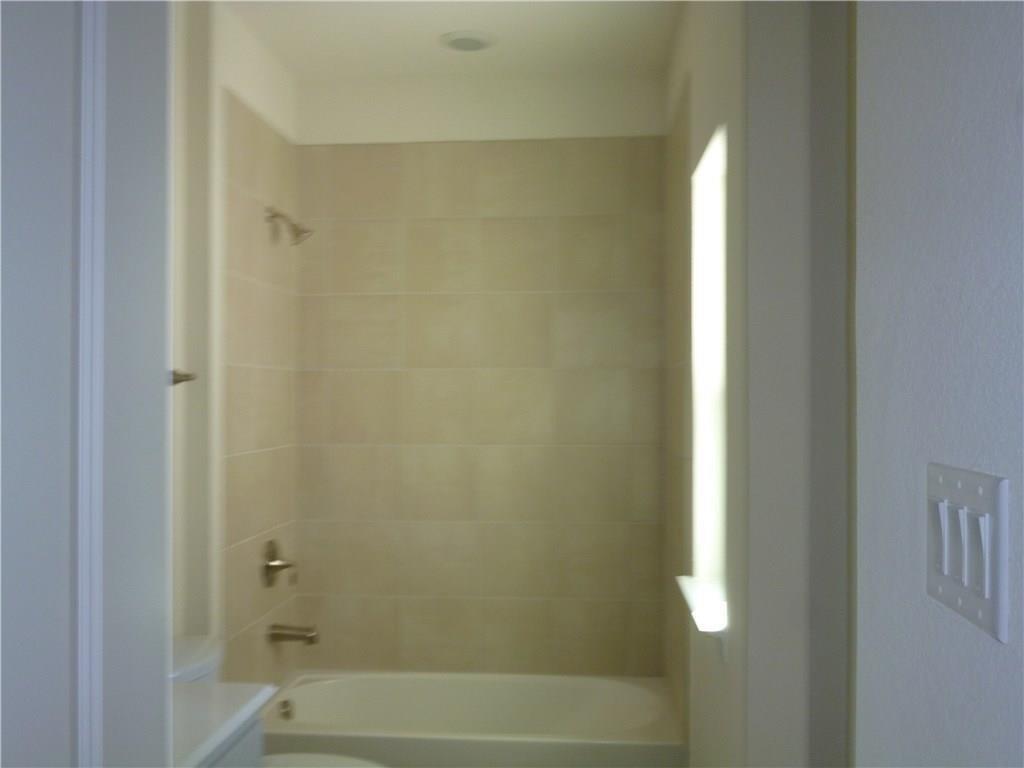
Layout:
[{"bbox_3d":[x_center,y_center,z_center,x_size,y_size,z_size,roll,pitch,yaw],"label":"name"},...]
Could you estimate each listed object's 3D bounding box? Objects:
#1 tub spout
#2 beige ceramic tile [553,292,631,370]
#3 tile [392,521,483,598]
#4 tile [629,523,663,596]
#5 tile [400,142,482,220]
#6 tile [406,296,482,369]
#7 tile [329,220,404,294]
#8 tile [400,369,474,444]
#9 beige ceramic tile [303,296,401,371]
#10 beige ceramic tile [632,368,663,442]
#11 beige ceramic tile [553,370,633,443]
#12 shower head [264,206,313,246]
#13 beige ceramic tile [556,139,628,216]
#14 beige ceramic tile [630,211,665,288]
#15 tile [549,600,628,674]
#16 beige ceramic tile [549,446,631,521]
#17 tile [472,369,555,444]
[{"bbox_3d":[-0.826,0.939,3.557,0.176,0.072,0.055,0,0,5],"label":"tub spout"},{"bbox_3d":[0.317,-0.213,3.783,0.313,0.304,0.012,0,0,5],"label":"beige ceramic tile"},{"bbox_3d":[-0.297,0.706,3.823,0.342,0.302,0.010,0,0,5],"label":"tile"},{"bbox_3d":[0.533,0.699,3.752,0.141,0.301,0.010,0,0,5],"label":"tile"},{"bbox_3d":[-0.286,-0.823,3.838,0.311,0.303,0.010,0,-1,5],"label":"tile"},{"bbox_3d":[-0.288,-0.215,3.836,0.305,0.305,0.012,0,-1,5],"label":"tile"},{"bbox_3d":[-0.591,-0.515,3.858,0.309,0.303,0.010,0,-1,5],"label":"tile"},{"bbox_3d":[-0.301,0.091,3.826,0.310,0.307,0.010,0,0,5],"label":"tile"},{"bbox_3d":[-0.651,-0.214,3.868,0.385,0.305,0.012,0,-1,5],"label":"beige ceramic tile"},{"bbox_3d":[0.535,0.093,3.755,0.130,0.293,0.010,0,0,5],"label":"beige ceramic tile"},{"bbox_3d":[0.323,0.091,3.777,0.306,0.303,0.010,0,-1,5],"label":"beige ceramic tile"},{"bbox_3d":[-0.834,-0.589,3.554,0.165,0.138,0.085,0,0,5],"label":"shower head"},{"bbox_3d":[0.323,-0.827,3.787,0.305,0.305,0.012,0,-1,5],"label":"beige ceramic tile"},{"bbox_3d":[0.534,-0.526,3.765,0.142,0.307,0.012,0,0,5],"label":"beige ceramic tile"},{"bbox_3d":[0.311,1.012,3.772,0.305,0.305,0.012,0,-1,5],"label":"tile"},{"bbox_3d":[0.313,0.398,3.777,0.305,0.305,0.012,0,-1,5],"label":"beige ceramic tile"},{"bbox_3d":[0.009,0.092,3.807,0.305,0.305,0.012,0,-1,5],"label":"tile"}]

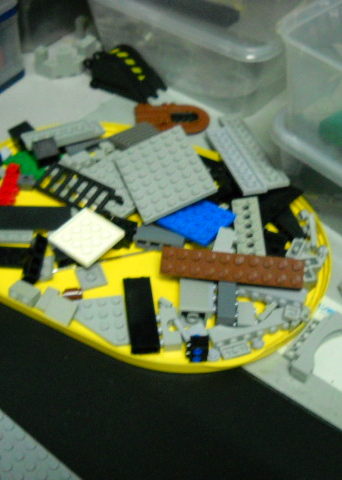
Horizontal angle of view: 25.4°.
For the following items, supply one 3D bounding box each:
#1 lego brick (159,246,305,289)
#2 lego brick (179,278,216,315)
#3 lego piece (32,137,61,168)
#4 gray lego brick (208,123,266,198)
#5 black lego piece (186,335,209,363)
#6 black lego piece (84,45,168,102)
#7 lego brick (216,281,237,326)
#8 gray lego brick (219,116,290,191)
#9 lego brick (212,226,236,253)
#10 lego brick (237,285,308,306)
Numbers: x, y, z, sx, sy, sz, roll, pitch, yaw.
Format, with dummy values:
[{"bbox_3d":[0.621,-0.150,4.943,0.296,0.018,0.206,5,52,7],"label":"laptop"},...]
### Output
[{"bbox_3d":[0.035,0.015,0.430,0.080,0.005,0.016,5,64,1],"label":"lego brick"},{"bbox_3d":[0.015,0.033,0.429,0.021,0.008,0.024,3,47,-2],"label":"lego brick"},{"bbox_3d":[-0.081,-0.058,0.492,0.016,0.010,0.016,-15,50,-17],"label":"lego piece"},{"bbox_3d":[0.042,-0.053,0.499,0.016,0.005,0.064,-10,48,-19],"label":"gray lego brick"},{"bbox_3d":[0.014,0.059,0.404,0.012,0.010,0.011,0,51,0],"label":"black lego piece"},{"bbox_3d":[-0.037,-0.126,0.570,0.060,0.017,0.040,23,50,17],"label":"black lego piece"},{"bbox_3d":[0.032,0.033,0.426,0.011,0.008,0.032,2,51,2],"label":"lego brick"},{"bbox_3d":[0.055,-0.058,0.501,0.016,0.005,0.066,-15,50,-17],"label":"gray lego brick"},{"bbox_3d":[0.031,0.006,0.448,0.011,0.008,0.028,13,52,10],"label":"lego brick"},{"bbox_3d":[0.057,0.031,0.434,0.043,0.008,0.011,12,48,7],"label":"lego brick"}]

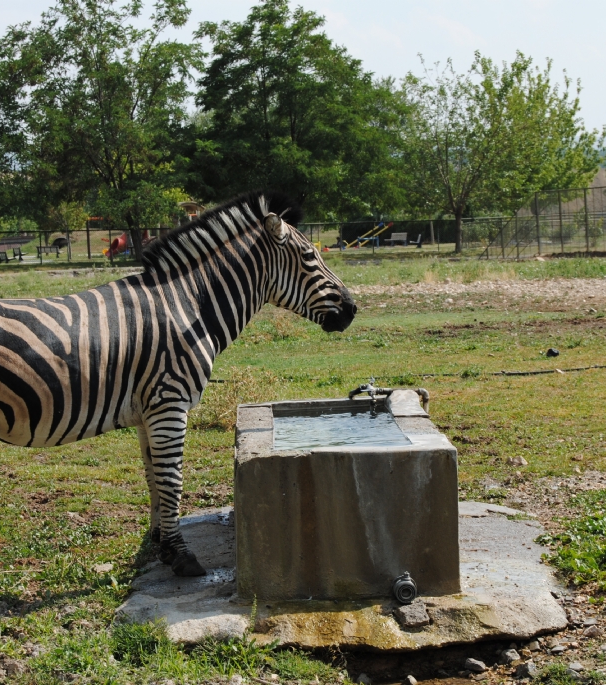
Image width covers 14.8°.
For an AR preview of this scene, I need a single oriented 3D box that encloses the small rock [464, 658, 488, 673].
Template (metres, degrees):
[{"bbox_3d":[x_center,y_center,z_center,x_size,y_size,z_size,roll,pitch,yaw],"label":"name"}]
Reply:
[{"bbox_3d":[0.610,1.131,8.250,0.078,0.045,0.060,-2,3,0],"label":"small rock"}]

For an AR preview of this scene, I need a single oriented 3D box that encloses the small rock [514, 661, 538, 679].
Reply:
[{"bbox_3d":[0.772,1.133,8.100,0.080,0.055,0.070,-2,3,0],"label":"small rock"}]

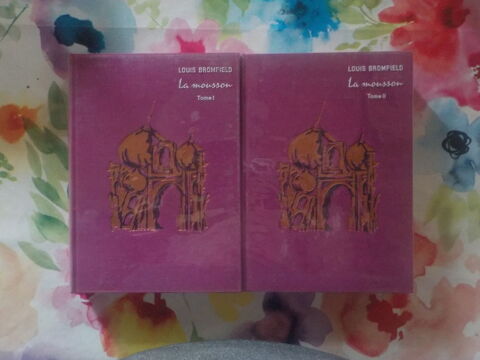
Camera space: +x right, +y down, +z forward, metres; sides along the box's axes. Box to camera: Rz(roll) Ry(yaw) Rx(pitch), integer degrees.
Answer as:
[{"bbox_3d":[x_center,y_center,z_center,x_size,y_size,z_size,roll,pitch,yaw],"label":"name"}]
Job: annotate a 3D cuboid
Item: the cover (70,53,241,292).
[{"bbox_3d":[-0.072,-0.006,0.368,0.145,0.025,0.205,0,90,0],"label":"cover"}]

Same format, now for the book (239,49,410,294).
[{"bbox_3d":[0.075,-0.006,0.368,0.145,0.025,0.205,0,90,0],"label":"book"}]

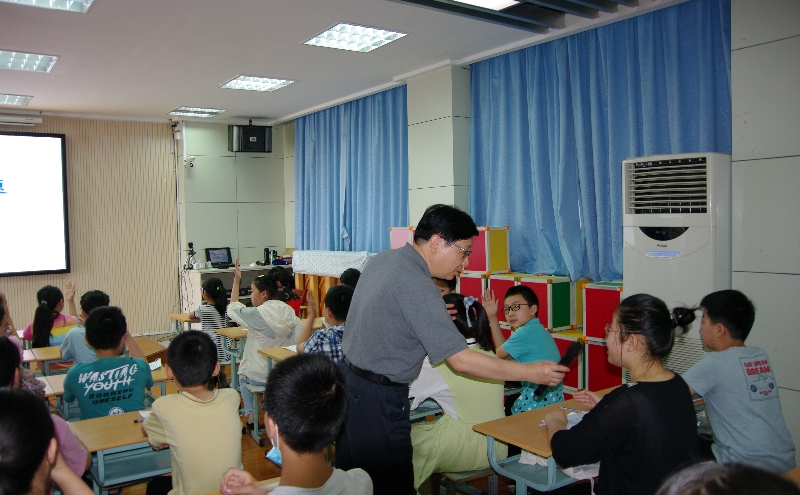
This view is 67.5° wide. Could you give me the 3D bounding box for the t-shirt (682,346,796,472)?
[{"bbox_3d":[1.388,0.658,2.450,0.400,0.480,0.290,-4,4,-38],"label":"t-shirt"}]

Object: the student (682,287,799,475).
[{"bbox_3d":[1.258,0.789,2.398,0.440,1.262,0.630,-3,4,-32],"label":"student"}]

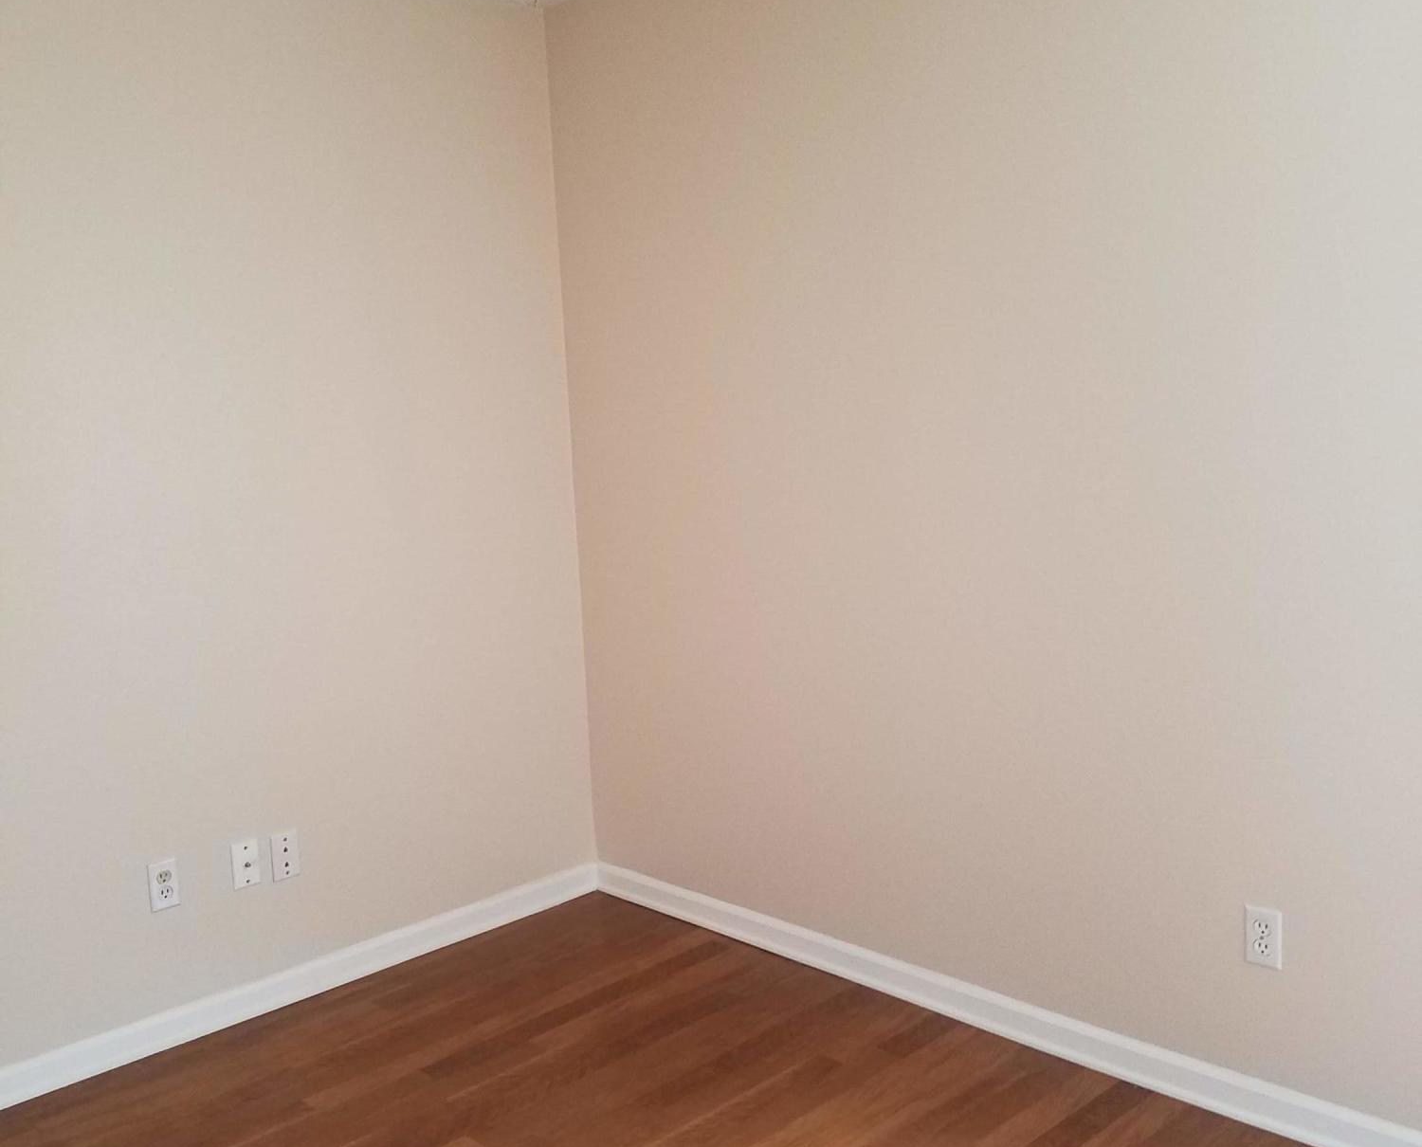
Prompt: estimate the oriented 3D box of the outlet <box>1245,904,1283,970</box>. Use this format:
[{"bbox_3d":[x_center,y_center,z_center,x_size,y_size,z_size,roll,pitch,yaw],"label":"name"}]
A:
[{"bbox_3d":[1.052,0.695,2.714,0.010,0.114,0.070,-11,12,-44],"label":"outlet"}]

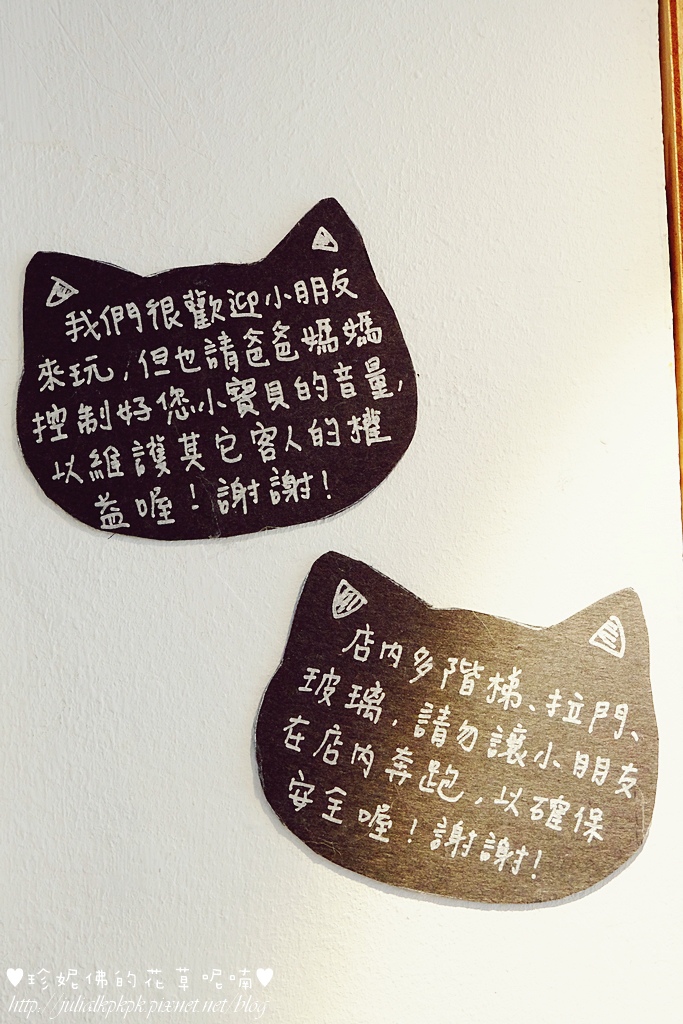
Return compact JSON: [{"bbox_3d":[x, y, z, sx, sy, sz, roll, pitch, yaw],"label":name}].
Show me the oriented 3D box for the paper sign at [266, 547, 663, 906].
[{"bbox_3d":[0.064,0.116,0.751,0.215,0.178,0.006,9,-6,1],"label":"paper sign"}]

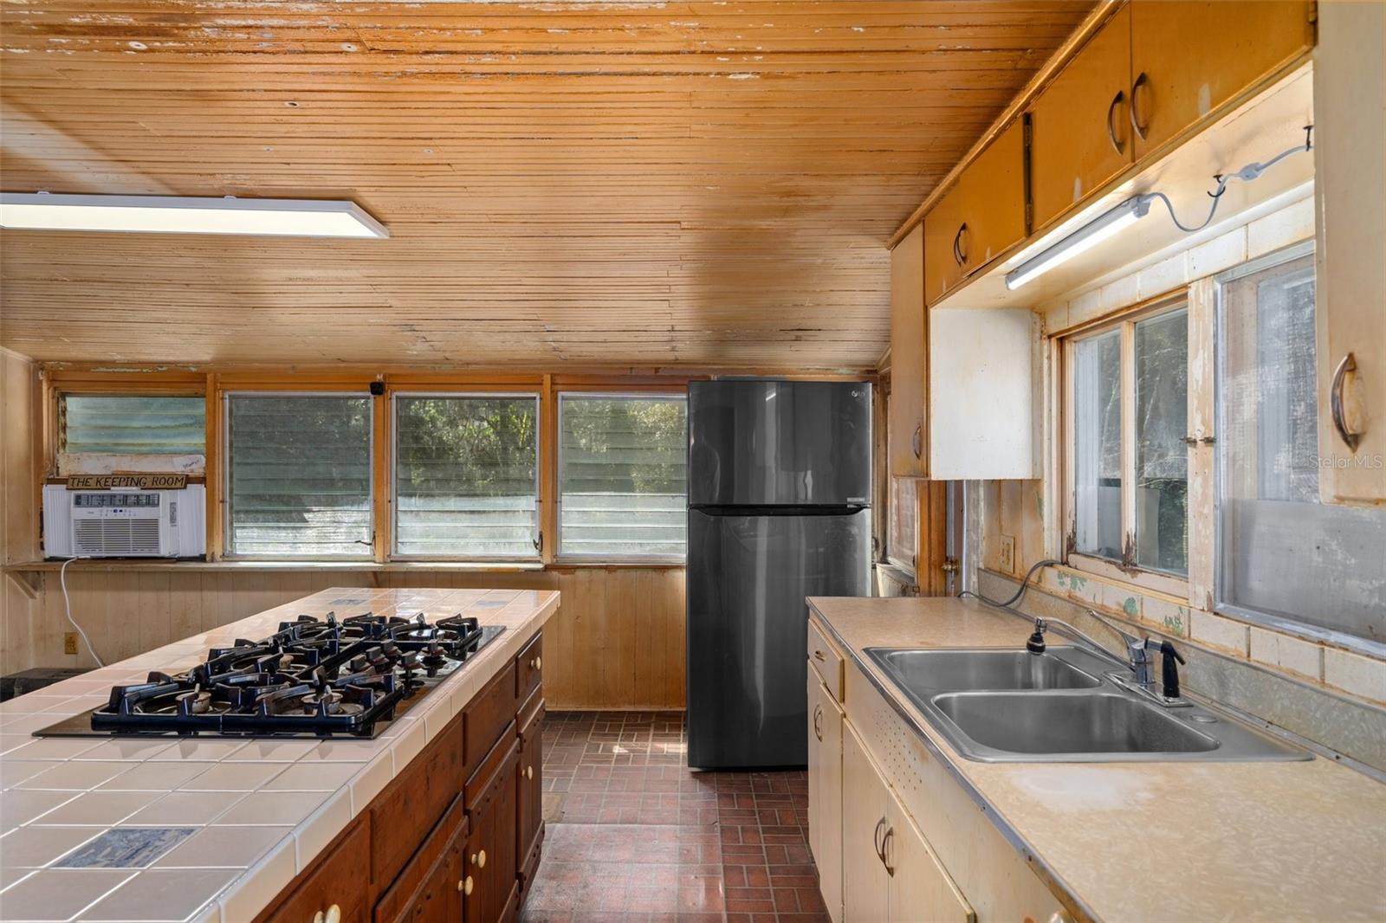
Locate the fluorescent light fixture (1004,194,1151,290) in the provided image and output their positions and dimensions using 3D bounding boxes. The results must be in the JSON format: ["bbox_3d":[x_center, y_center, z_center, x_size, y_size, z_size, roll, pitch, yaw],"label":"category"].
[{"bbox_3d":[0.790,-0.446,1.700,0.034,0.037,0.595,0,0,0],"label":"fluorescent light fixture"}]

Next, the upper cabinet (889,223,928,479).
[{"bbox_3d":[0.880,-0.352,2.675,0.335,0.800,0.490,0,0,0],"label":"upper cabinet"}]

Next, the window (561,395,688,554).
[{"bbox_3d":[-0.335,0.081,4.520,0.825,0.920,0.070,0,0,0],"label":"window"}]

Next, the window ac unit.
[{"bbox_3d":[-3.150,0.332,4.500,0.880,0.390,0.380,0,0,0],"label":"window ac unit"}]

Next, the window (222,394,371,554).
[{"bbox_3d":[-2.190,0.081,4.520,0.825,0.920,0.070,0,0,0],"label":"window"}]

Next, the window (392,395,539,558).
[{"bbox_3d":[-1.265,0.081,4.520,0.825,0.920,0.070,0,0,0],"label":"window"}]

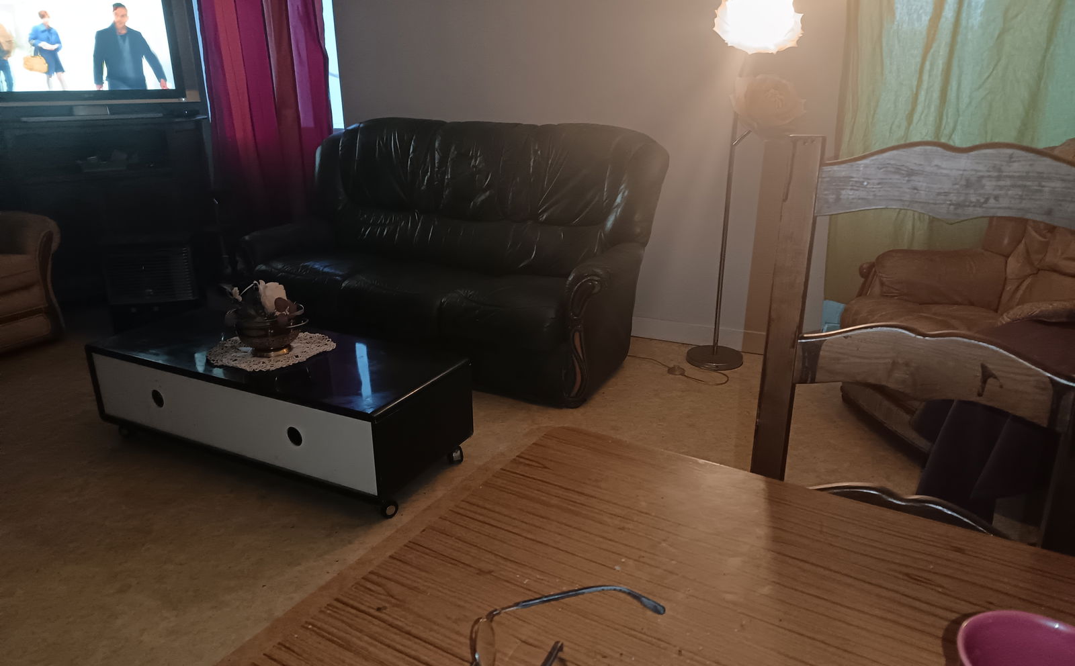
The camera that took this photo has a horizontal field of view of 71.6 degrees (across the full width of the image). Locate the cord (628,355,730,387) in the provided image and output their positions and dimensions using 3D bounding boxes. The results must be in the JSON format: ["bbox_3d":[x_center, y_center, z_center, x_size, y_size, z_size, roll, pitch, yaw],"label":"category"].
[{"bbox_3d":[0.590,0.141,3.203,0.492,0.029,0.155,12,22,33],"label":"cord"}]

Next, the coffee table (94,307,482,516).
[{"bbox_3d":[-0.848,0.230,2.452,1.191,0.348,0.477,9,20,26],"label":"coffee table"}]

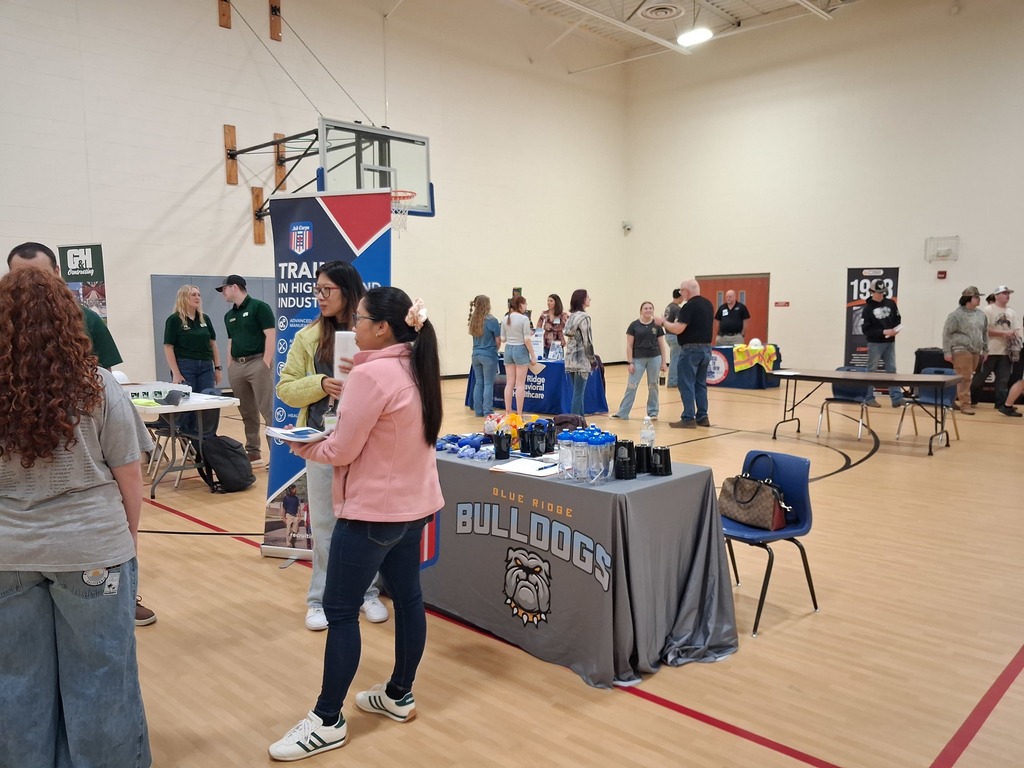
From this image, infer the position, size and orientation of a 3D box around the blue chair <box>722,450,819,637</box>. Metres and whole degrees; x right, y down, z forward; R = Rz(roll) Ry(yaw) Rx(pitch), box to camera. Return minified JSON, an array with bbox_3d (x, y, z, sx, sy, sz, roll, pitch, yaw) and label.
[{"bbox_3d":[1.148,0.717,3.848,0.530,0.740,0.480,-4,7,-36],"label":"blue chair"}]

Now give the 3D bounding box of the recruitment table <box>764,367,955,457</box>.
[{"bbox_3d":[3.806,0.281,8.750,1.830,0.740,0.760,4,7,43],"label":"recruitment table"}]

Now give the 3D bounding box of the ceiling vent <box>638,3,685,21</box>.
[{"bbox_3d":[3.084,-7.684,16.475,0.920,0.120,0.920,0,5,0],"label":"ceiling vent"}]

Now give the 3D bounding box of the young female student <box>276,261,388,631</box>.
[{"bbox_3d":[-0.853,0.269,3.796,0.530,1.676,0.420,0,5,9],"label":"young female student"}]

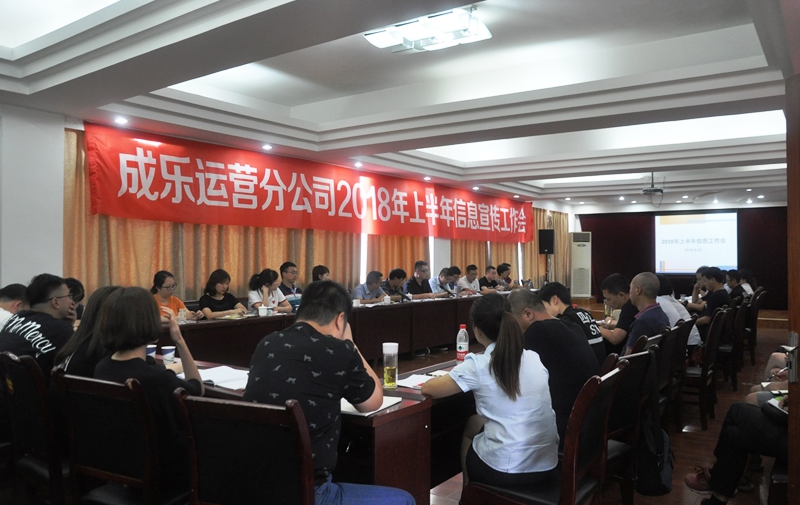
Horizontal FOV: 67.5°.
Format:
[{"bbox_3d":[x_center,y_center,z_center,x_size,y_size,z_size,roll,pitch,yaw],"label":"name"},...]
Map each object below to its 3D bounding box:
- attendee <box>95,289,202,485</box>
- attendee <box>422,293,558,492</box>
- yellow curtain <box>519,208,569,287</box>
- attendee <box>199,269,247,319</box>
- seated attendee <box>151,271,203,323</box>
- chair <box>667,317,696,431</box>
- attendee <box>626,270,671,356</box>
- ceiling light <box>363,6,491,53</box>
[{"bbox_3d":[-1.011,0.770,2.596,0.490,1.260,0.680,1,0,37],"label":"attendee"},{"bbox_3d":[0.373,0.820,2.830,0.540,1.260,0.800,1,0,-38],"label":"attendee"},{"bbox_3d":[3.465,0.171,14.259,0.180,2.340,2.800,1,0,37],"label":"yellow curtain"},{"bbox_3d":[-1.811,0.802,6.183,0.780,1.240,0.520,1,0,36],"label":"attendee"},{"bbox_3d":[-2.183,0.768,5.491,0.720,1.220,0.520,1,0,32],"label":"seated attendee"},{"bbox_3d":[1.952,0.979,4.637,0.560,0.970,0.470,1,0,36],"label":"chair"},{"bbox_3d":[1.548,0.795,4.276,0.780,1.330,0.500,1,0,38],"label":"attendee"},{"bbox_3d":[0.243,-1.825,4.971,0.980,0.180,0.600,1,0,36],"label":"ceiling light"}]

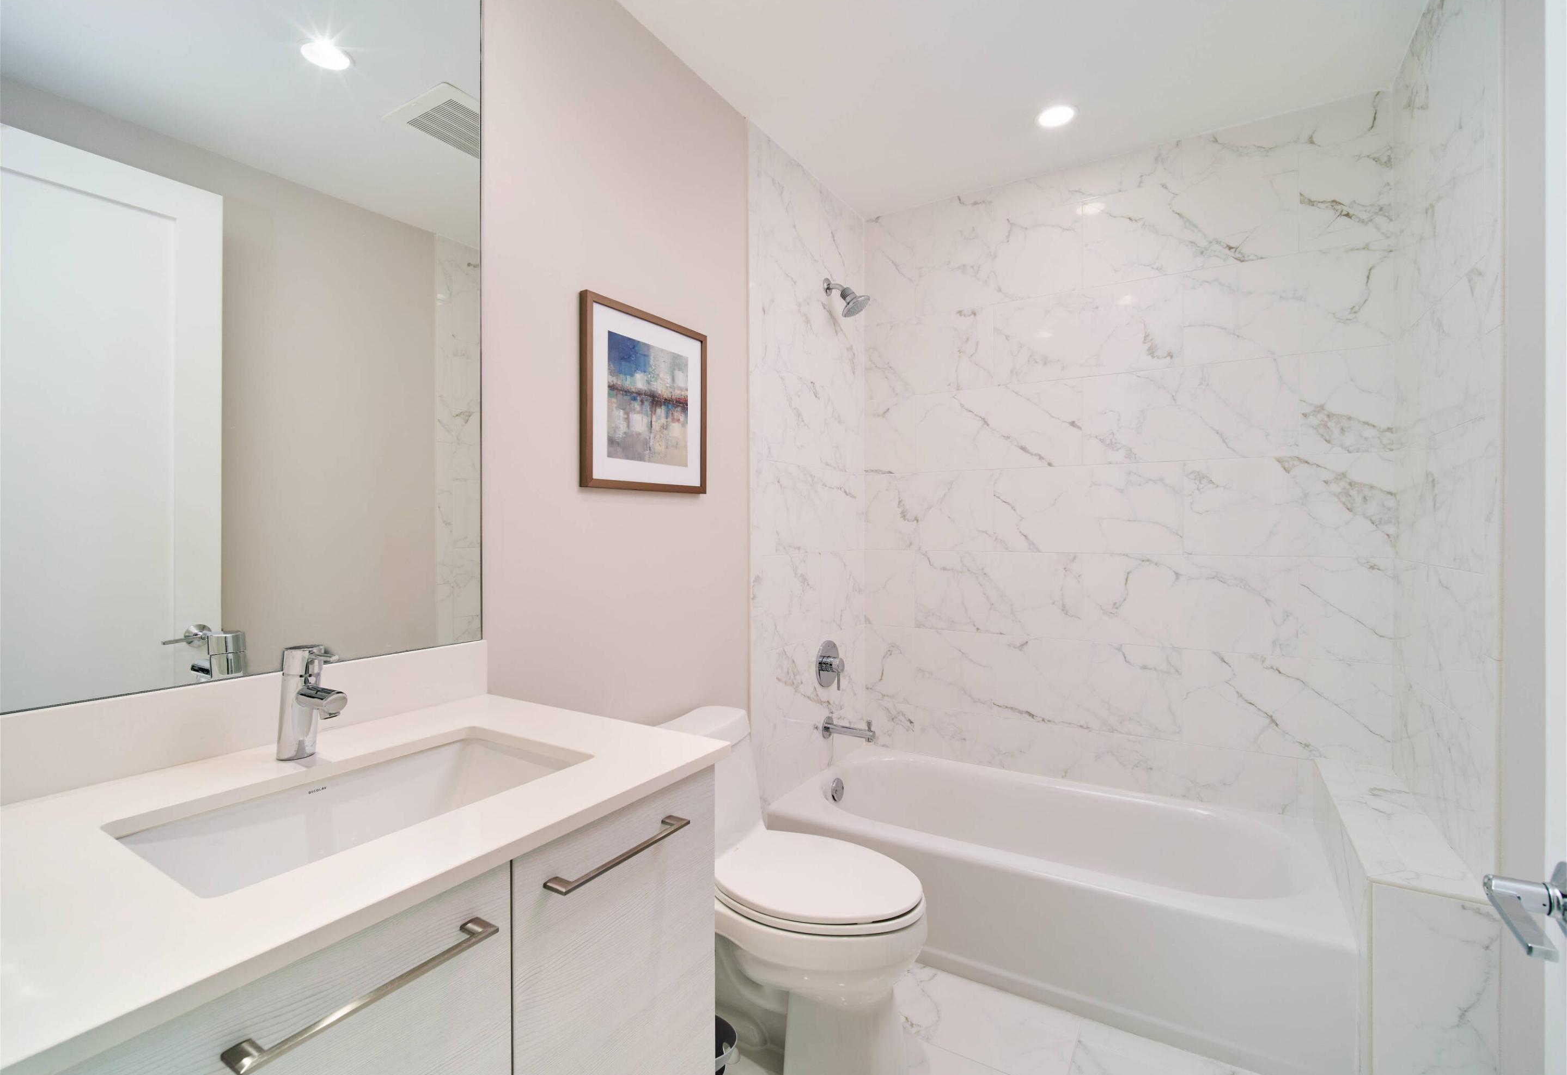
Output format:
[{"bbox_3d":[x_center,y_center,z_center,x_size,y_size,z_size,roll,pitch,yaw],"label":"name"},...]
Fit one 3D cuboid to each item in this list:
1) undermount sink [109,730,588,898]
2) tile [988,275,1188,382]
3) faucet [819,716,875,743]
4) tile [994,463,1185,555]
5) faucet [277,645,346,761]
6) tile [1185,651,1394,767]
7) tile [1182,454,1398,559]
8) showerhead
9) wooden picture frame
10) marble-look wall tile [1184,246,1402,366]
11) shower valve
[{"bbox_3d":[-0.511,0.400,0.803,0.288,0.151,0.449,0,0,33],"label":"undermount sink"},{"bbox_3d":[1.062,-0.728,2.264,0.611,0.313,0.010,0,0,33],"label":"tile"},{"bbox_3d":[0.252,0.730,2.403,0.192,0.102,0.081,0,0,33],"label":"faucet"},{"bbox_3d":[1.065,-0.101,2.265,0.615,0.319,0.010,0,0,33],"label":"tile"},{"bbox_3d":[-0.666,0.237,0.898,0.158,0.165,0.051,0,0,33],"label":"faucet"},{"bbox_3d":[1.538,0.512,1.960,0.510,0.318,0.010,0,0,33],"label":"tile"},{"bbox_3d":[1.538,-0.096,1.956,0.515,0.313,0.010,0,0,33],"label":"tile"},{"bbox_3d":[0.238,-0.916,2.403,0.162,0.170,0.095,0,0,33],"label":"showerhead"},{"bbox_3d":[-0.343,-0.342,1.640,0.025,0.450,0.424,0,0,33],"label":"wooden picture frame"},{"bbox_3d":[1.535,-0.719,1.955,0.518,0.313,0.010,0,0,33],"label":"marble-look wall tile"},{"bbox_3d":[0.203,0.495,2.434,0.076,0.189,0.178,0,0,33],"label":"shower valve"}]

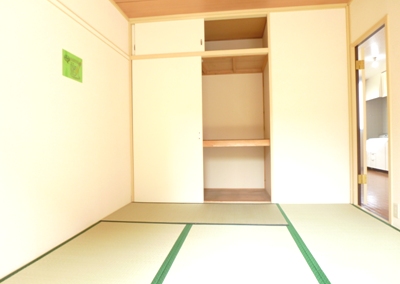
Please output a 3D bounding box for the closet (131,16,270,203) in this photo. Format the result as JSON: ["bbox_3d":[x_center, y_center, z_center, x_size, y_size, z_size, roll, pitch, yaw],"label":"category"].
[{"bbox_3d":[0.033,-0.378,3.784,1.706,2.241,0.770,-1,0,8],"label":"closet"}]

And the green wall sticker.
[{"bbox_3d":[-1.036,-0.614,2.263,0.010,0.204,0.270,-1,0,8],"label":"green wall sticker"}]

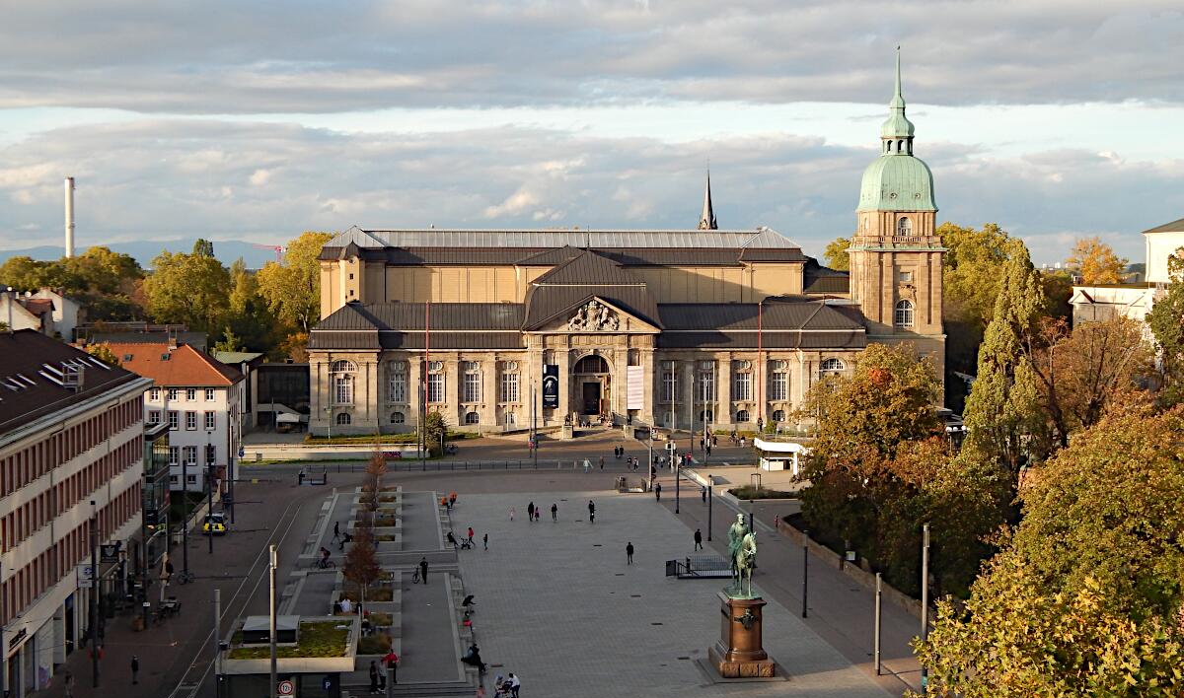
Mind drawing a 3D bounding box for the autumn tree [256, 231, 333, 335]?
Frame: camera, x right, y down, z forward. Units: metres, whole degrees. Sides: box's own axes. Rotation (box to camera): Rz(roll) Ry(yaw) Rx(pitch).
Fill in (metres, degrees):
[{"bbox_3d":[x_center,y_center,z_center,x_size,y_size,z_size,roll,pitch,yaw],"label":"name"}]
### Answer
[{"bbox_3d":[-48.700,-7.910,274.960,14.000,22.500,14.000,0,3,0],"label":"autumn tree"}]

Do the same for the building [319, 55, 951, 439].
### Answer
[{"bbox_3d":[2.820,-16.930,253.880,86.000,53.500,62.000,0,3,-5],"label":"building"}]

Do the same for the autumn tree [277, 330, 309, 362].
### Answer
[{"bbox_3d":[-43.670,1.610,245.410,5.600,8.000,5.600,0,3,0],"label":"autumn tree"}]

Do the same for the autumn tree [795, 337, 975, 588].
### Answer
[{"bbox_3d":[22.090,8.150,126.590,13.200,17.000,12.800,0,3,0],"label":"autumn tree"}]

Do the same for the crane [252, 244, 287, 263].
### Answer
[{"bbox_3d":[-192.440,-47.600,998.870,27.000,30.000,4.000,-2,3,-32],"label":"crane"}]

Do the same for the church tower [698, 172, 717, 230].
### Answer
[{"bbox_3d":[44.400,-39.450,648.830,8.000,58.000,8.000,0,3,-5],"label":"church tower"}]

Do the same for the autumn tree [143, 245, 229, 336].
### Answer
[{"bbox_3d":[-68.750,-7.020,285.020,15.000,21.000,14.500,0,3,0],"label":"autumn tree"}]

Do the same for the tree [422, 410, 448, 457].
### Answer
[{"bbox_3d":[-19.280,10.500,206.810,3.300,5.800,3.300,0,3,0],"label":"tree"}]

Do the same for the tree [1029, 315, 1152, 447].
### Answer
[{"bbox_3d":[57.040,4.200,192.470,14.000,16.000,13.500,0,3,0],"label":"tree"}]

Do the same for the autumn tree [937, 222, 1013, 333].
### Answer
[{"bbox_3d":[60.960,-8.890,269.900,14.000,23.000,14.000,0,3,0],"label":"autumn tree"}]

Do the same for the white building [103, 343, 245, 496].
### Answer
[{"bbox_3d":[-45.060,7.010,176.870,15.500,14.900,12.000,0,3,-5],"label":"white building"}]

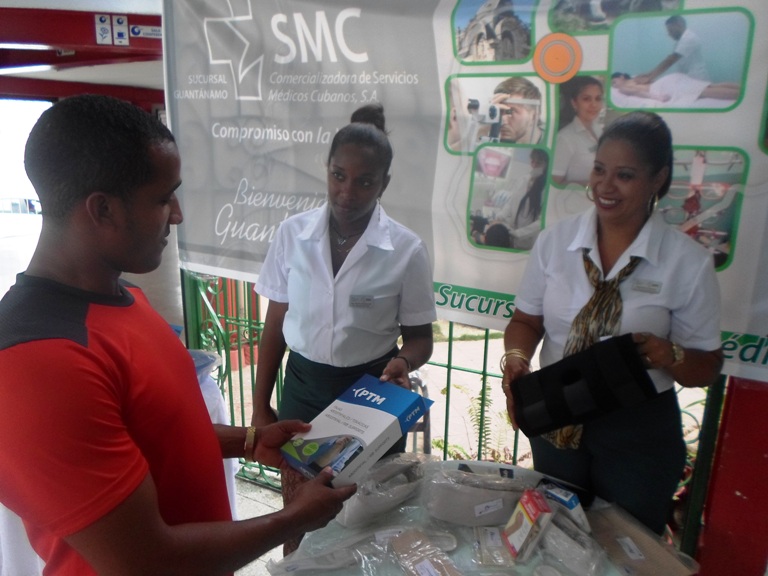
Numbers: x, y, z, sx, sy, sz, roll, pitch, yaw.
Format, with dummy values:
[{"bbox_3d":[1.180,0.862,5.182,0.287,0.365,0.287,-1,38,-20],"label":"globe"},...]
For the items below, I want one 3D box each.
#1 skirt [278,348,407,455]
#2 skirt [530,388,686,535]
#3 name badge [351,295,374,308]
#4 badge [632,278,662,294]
[{"bbox_3d":[-0.109,0.359,1.534,0.365,0.400,0.270,4,14,14],"label":"skirt"},{"bbox_3d":[0.603,0.496,1.508,0.390,0.500,0.300,10,16,31],"label":"skirt"},{"bbox_3d":[-0.055,0.034,1.385,0.063,0.028,0.006,2,8,5],"label":"name badge"},{"bbox_3d":[0.601,-0.002,1.265,0.063,0.026,0.006,8,8,26],"label":"badge"}]

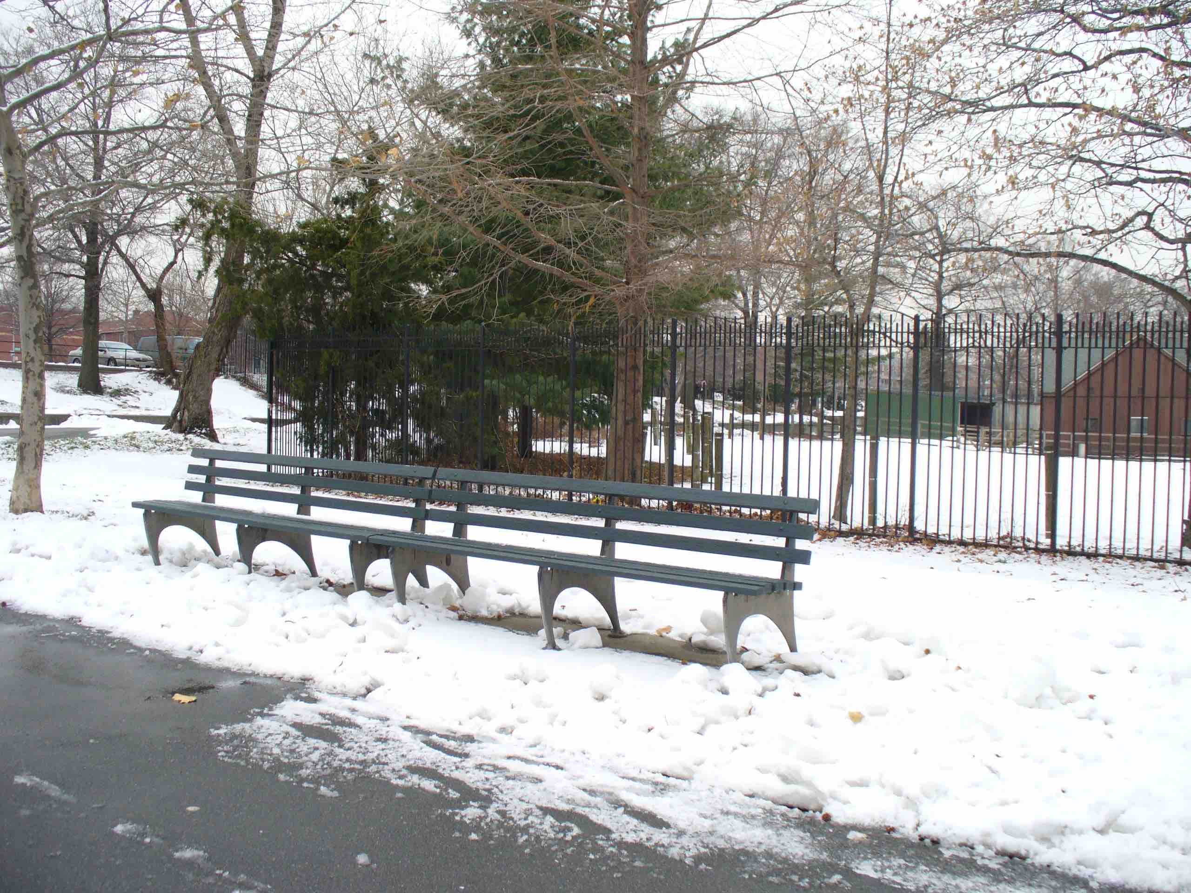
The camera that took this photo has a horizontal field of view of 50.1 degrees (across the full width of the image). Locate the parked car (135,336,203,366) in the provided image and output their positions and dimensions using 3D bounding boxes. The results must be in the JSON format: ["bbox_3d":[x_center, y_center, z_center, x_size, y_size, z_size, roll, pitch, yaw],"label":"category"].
[{"bbox_3d":[-19.633,-4.367,60.891,4.950,1.760,1.920,2,3,35],"label":"parked car"}]

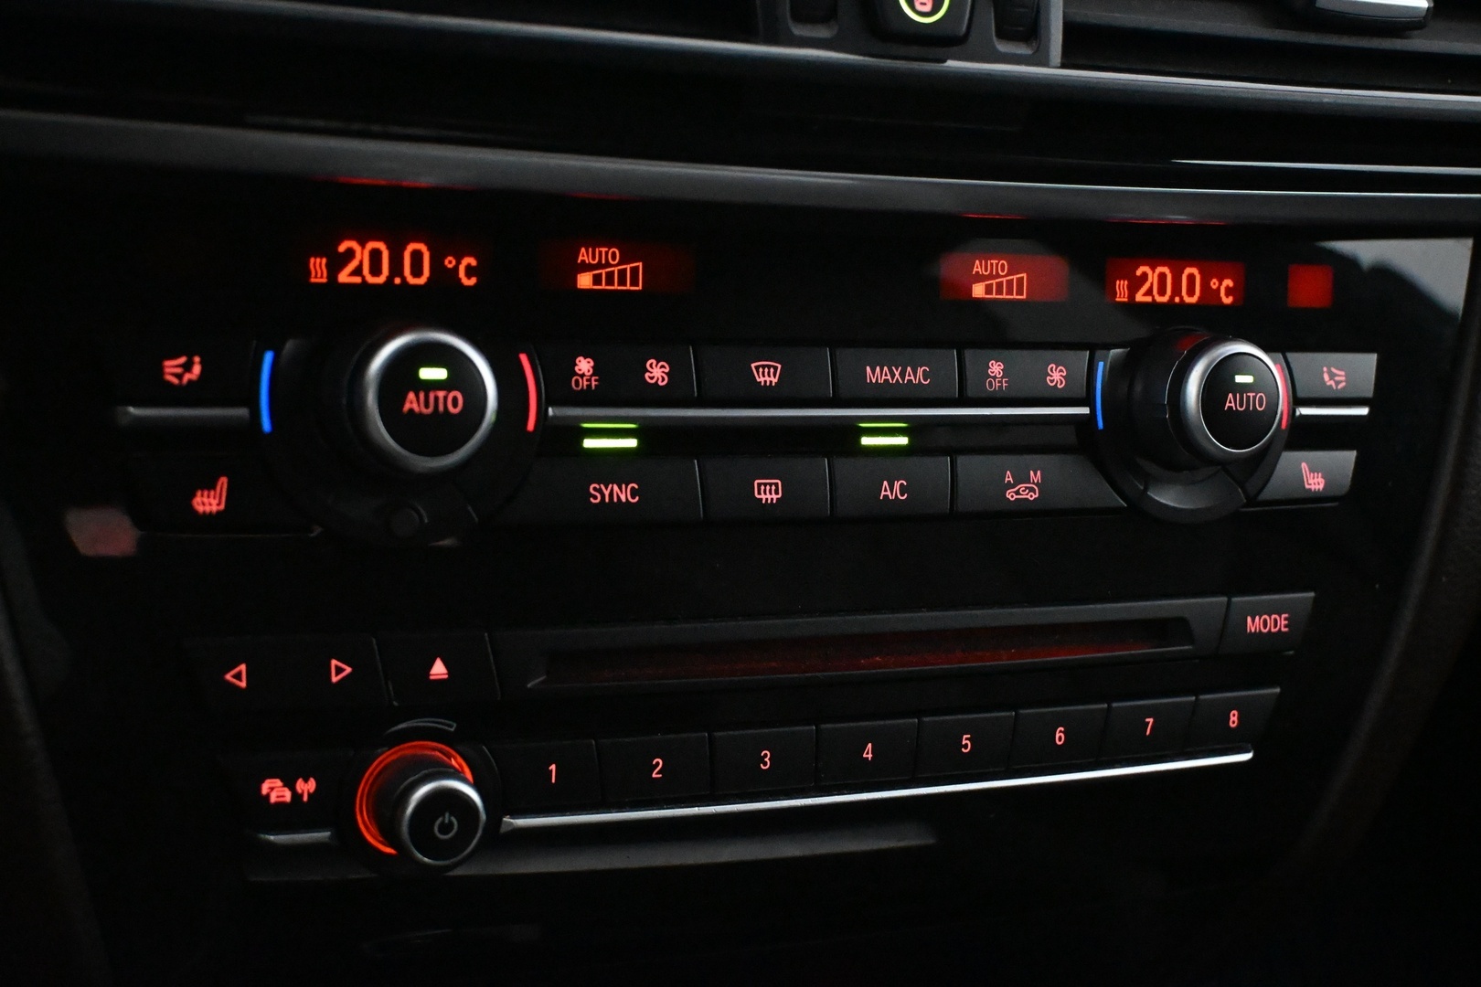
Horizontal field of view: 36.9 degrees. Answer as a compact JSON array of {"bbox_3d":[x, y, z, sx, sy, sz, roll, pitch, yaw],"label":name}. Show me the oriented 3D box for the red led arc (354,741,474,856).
[{"bbox_3d":[-0.049,0.046,0.337,0.018,0.018,0.003,-1,10,-27],"label":"red led arc"}]

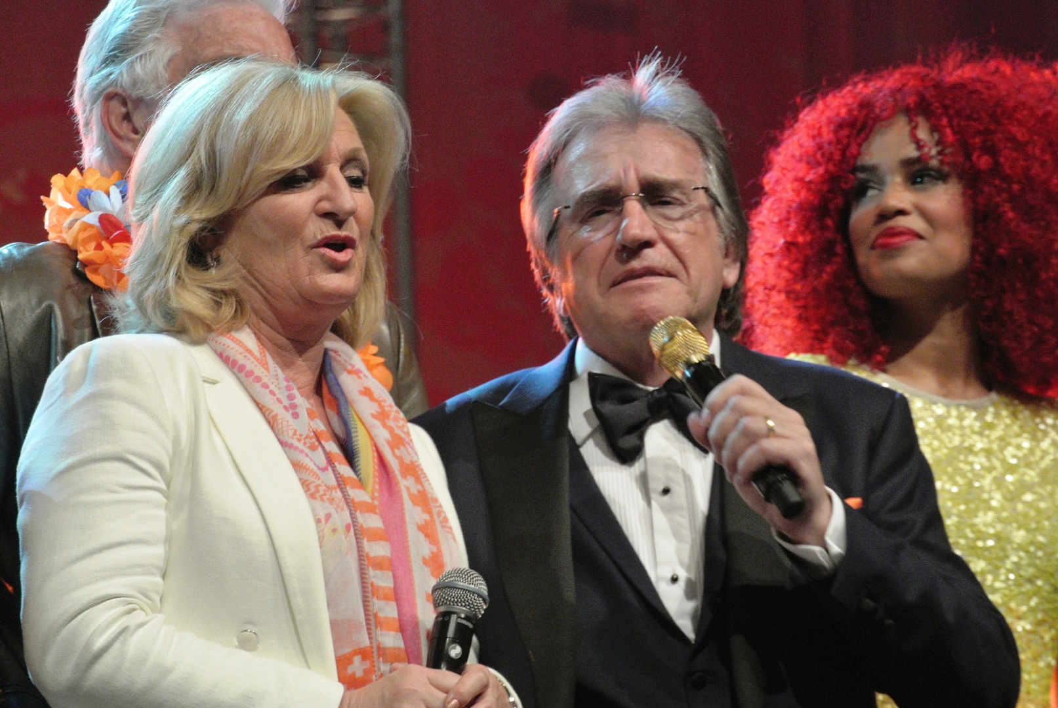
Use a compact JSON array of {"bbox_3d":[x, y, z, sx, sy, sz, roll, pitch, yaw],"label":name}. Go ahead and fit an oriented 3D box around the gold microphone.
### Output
[{"bbox_3d":[0.181,0.057,7.200,0.047,0.240,0.047,-34,-24,0],"label":"gold microphone"}]

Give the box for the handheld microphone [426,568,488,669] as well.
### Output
[{"bbox_3d":[-0.080,0.296,7.030,0.051,0.235,0.051,12,-20,0],"label":"handheld microphone"}]

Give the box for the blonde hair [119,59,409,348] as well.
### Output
[{"bbox_3d":[-0.239,-0.136,7.220,0.240,0.262,0.250,3,-7,-38],"label":"blonde hair"}]

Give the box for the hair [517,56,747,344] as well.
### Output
[{"bbox_3d":[0.097,-0.144,7.360,0.203,0.255,0.230,-9,-10,4],"label":"hair"}]

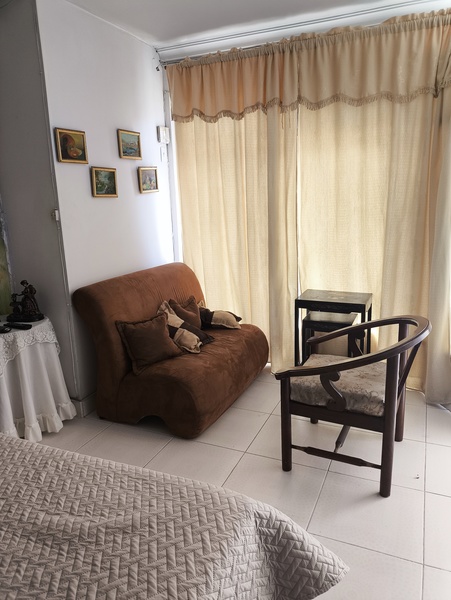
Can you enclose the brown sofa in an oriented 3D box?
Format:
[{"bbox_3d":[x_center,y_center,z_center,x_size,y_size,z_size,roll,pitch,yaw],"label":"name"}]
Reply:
[{"bbox_3d":[-0.307,0.253,3.112,0.883,0.878,1.119,4,15,24],"label":"brown sofa"}]

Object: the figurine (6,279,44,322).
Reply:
[{"bbox_3d":[-1.244,0.001,2.704,0.205,0.241,0.114,0,13,7],"label":"figurine"}]

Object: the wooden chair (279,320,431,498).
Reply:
[{"bbox_3d":[0.669,0.464,2.270,0.682,0.783,0.614,5,15,26],"label":"wooden chair"}]

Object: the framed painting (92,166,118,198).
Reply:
[{"bbox_3d":[-0.808,-0.783,2.903,0.025,0.189,0.238,4,15,24],"label":"framed painting"}]

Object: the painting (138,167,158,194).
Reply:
[{"bbox_3d":[-0.592,-0.927,3.359,0.025,0.188,0.226,4,15,24],"label":"painting"}]

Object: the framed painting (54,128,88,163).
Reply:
[{"bbox_3d":[-0.927,-0.922,2.617,0.025,0.184,0.238,4,15,24],"label":"framed painting"}]

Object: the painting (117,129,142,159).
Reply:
[{"bbox_3d":[-0.686,-1.111,3.124,0.025,0.187,0.244,4,15,24],"label":"painting"}]

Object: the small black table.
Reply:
[{"bbox_3d":[0.771,0.313,3.095,0.469,0.692,0.355,4,15,24],"label":"small black table"}]

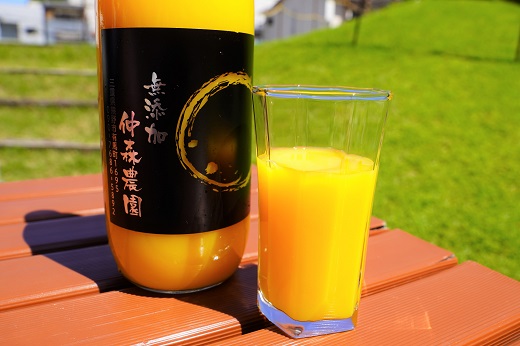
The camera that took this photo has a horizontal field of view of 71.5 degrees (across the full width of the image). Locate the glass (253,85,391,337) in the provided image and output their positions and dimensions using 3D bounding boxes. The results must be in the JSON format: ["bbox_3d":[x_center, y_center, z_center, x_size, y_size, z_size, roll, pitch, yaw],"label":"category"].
[{"bbox_3d":[0.028,0.019,0.184,0.064,0.119,0.064,2,15,0],"label":"glass"}]

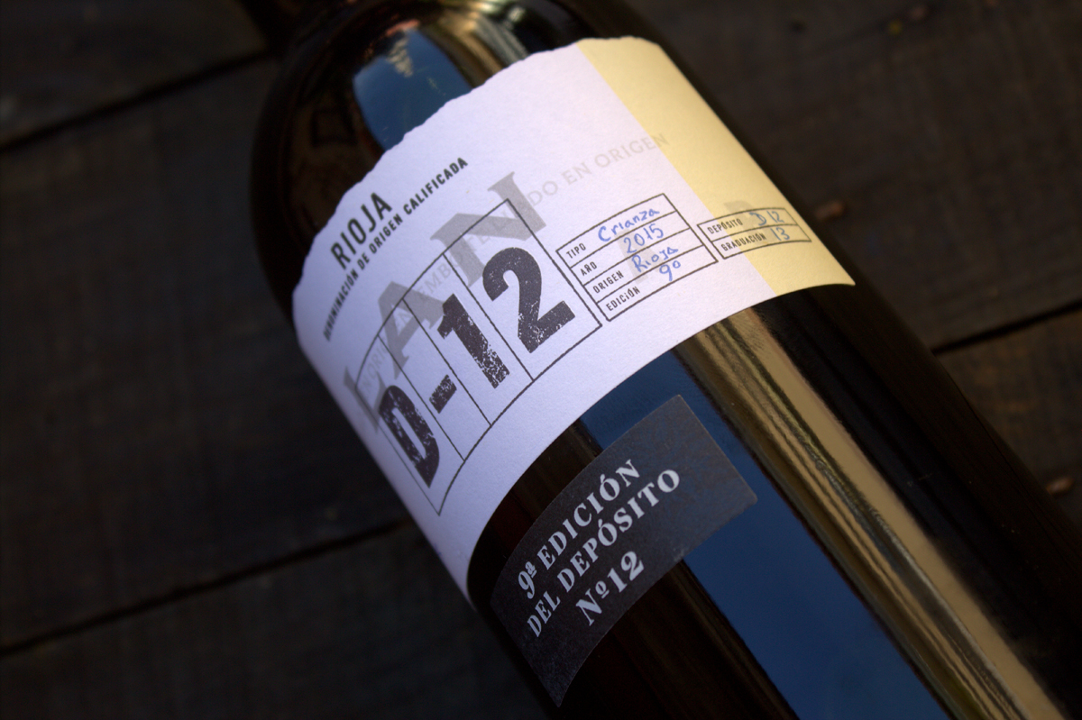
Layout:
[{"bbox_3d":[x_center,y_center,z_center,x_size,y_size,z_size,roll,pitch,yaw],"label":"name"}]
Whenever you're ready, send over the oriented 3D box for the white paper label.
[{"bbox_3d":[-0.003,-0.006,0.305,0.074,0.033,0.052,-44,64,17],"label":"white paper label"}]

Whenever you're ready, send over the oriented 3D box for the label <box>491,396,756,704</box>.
[{"bbox_3d":[0.008,0.026,0.278,0.043,0.007,0.018,-49,62,26],"label":"label"}]

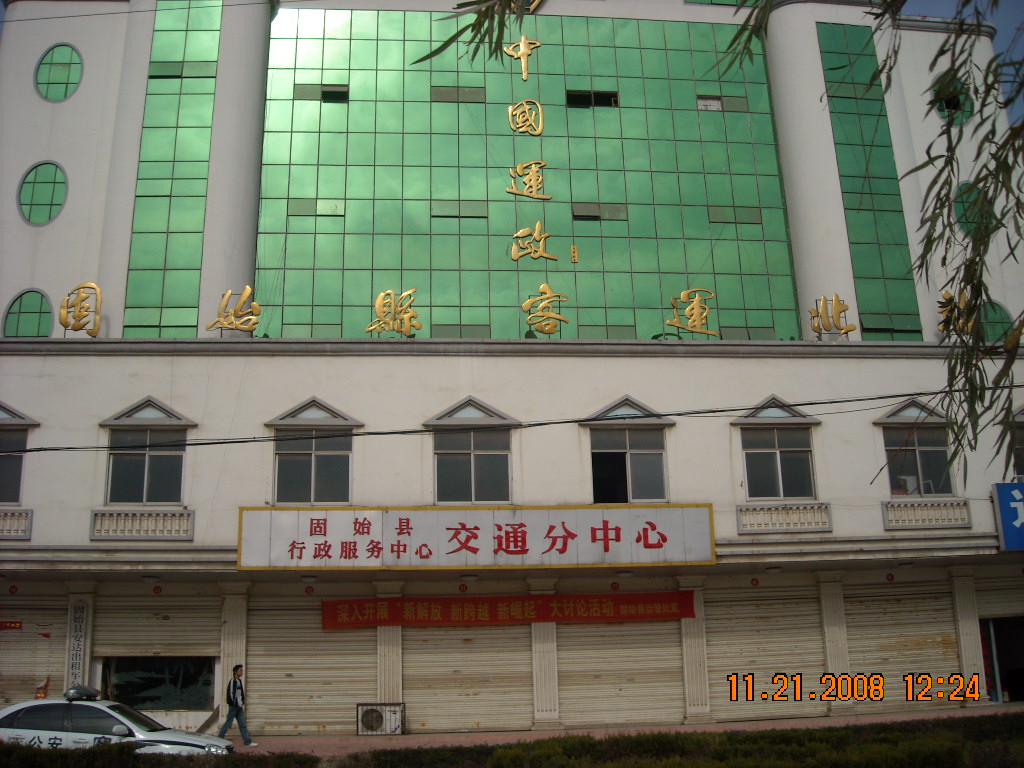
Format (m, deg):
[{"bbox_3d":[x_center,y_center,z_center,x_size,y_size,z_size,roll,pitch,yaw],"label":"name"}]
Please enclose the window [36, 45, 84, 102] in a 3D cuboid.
[{"bbox_3d":[-10.803,-7.413,24.720,1.130,1.600,0.150,0,-16,-6],"label":"window"}]

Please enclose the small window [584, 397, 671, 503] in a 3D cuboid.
[{"bbox_3d":[2.547,1.447,22.536,1.950,2.250,0.250,0,-16,-6],"label":"small window"}]

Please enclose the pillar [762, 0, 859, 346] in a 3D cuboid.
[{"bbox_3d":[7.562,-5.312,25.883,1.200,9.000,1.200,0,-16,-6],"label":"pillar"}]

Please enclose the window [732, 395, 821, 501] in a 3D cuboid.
[{"bbox_3d":[6.139,1.457,23.817,2.101,2.473,0.280,0,-16,-6],"label":"window"}]

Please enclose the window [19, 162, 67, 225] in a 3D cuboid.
[{"bbox_3d":[-11.434,-4.640,25.233,1.199,1.739,0.200,0,-16,-6],"label":"window"}]

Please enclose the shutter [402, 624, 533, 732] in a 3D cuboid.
[{"bbox_3d":[-1.037,6.564,23.932,2.961,2.936,0.120,0,-16,-6],"label":"shutter"}]

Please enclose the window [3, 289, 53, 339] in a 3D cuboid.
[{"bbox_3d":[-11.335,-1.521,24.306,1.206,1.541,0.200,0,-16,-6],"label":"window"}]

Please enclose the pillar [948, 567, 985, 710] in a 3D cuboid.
[{"bbox_3d":[11.092,6.163,25.273,0.713,3.418,0.400,0,-16,-6],"label":"pillar"}]

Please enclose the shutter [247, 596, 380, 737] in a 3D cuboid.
[{"bbox_3d":[-4.308,6.038,22.248,2.780,2.850,0.120,0,-16,-6],"label":"shutter"}]

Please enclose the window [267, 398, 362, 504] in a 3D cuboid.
[{"bbox_3d":[-4.184,1.426,21.878,2.020,2.270,0.250,0,-16,-6],"label":"window"}]

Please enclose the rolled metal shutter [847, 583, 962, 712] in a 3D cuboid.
[{"bbox_3d":[8.900,6.055,23.659,2.620,2.850,0.120,0,-16,-6],"label":"rolled metal shutter"}]

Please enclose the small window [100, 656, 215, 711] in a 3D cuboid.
[{"bbox_3d":[-7.977,6.730,23.350,2.497,1.233,0.120,0,-16,-6],"label":"small window"}]

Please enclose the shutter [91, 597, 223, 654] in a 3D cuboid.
[{"bbox_3d":[-8.095,5.504,23.563,2.900,1.327,0.120,0,-16,-6],"label":"shutter"}]

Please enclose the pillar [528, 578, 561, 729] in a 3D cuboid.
[{"bbox_3d":[0.737,5.916,22.771,0.680,3.250,0.480,0,-16,-6],"label":"pillar"}]

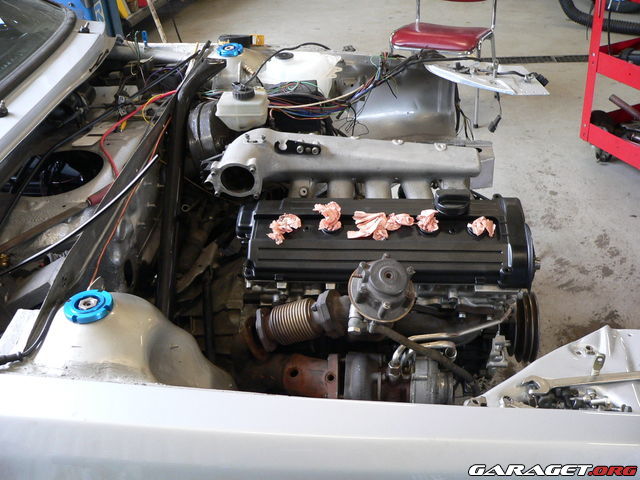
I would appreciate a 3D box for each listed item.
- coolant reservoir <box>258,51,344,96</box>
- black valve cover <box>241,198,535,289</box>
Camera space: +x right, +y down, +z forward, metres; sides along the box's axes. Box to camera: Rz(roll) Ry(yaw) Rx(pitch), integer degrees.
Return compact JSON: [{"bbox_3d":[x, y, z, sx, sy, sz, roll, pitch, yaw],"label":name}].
[{"bbox_3d":[-0.050,-0.400,1.805,0.200,0.150,0.155,9,38,19],"label":"coolant reservoir"},{"bbox_3d":[0.117,-0.005,1.230,0.520,0.080,0.168,1,59,6],"label":"black valve cover"}]

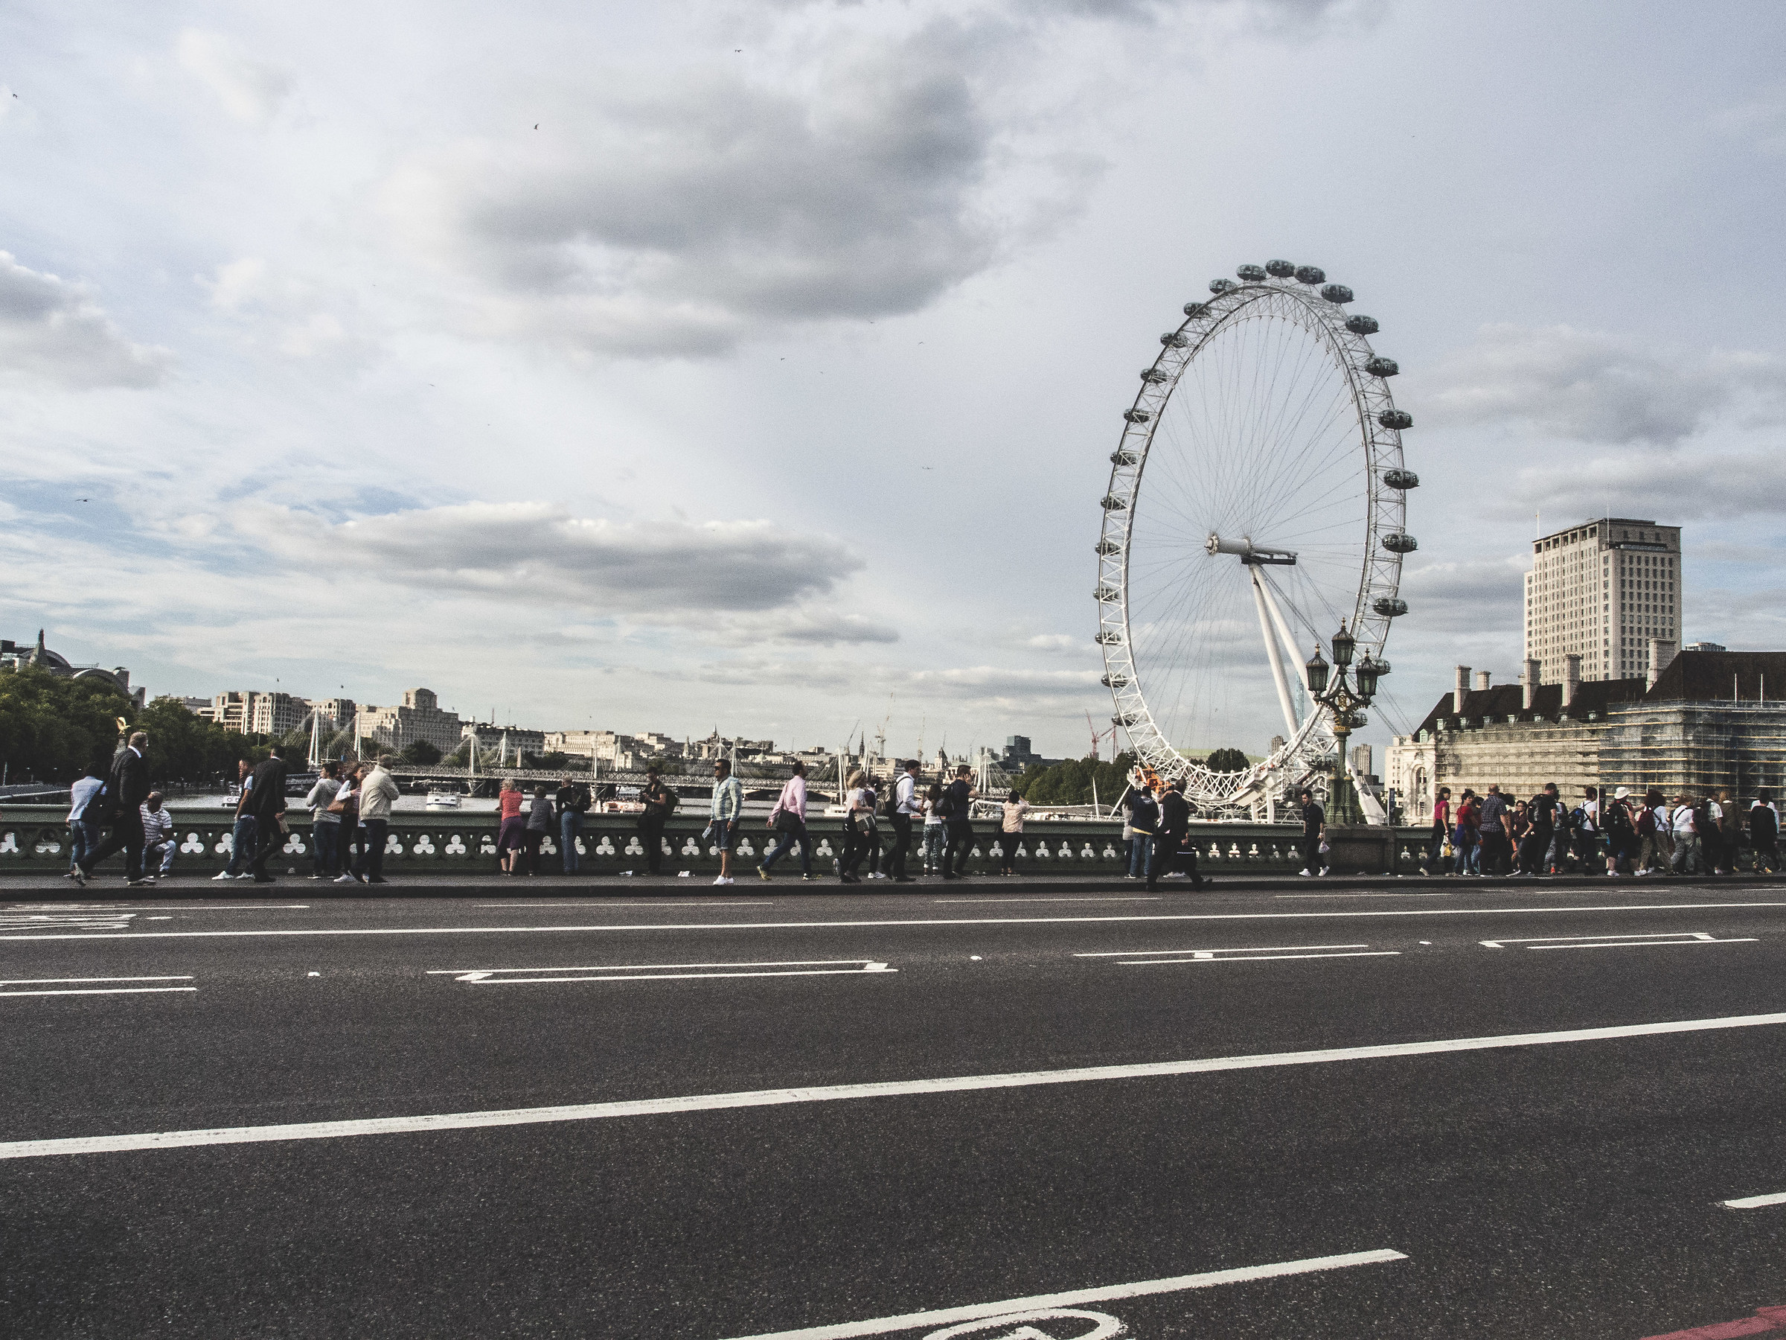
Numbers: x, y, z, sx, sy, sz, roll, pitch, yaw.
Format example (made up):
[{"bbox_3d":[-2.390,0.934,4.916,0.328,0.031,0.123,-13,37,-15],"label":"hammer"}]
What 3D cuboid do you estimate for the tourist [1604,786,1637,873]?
[{"bbox_3d":[14.103,3.130,28.000,0.500,1.717,0.520,4,-5,-32],"label":"tourist"}]

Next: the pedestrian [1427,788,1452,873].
[{"bbox_3d":[10.408,3.078,27.526,0.600,1.685,0.450,3,-5,-22],"label":"pedestrian"}]

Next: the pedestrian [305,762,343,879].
[{"bbox_3d":[-7.970,2.107,20.200,0.450,1.620,0.500,-1,-5,37],"label":"pedestrian"}]

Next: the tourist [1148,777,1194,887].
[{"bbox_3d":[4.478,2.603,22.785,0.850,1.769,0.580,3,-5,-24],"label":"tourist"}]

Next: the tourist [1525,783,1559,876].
[{"bbox_3d":[12.395,3.052,27.600,0.580,1.759,0.540,4,-5,-26],"label":"tourist"}]

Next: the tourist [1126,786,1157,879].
[{"bbox_3d":[4.337,2.853,25.300,0.570,1.625,0.420,1,-4,4],"label":"tourist"}]

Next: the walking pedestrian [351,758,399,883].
[{"bbox_3d":[-6.969,2.024,19.476,0.540,1.732,0.460,-2,-5,38],"label":"walking pedestrian"}]

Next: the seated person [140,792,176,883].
[{"bbox_3d":[-10.514,2.348,20.637,0.580,1.243,0.650,4,-5,-28],"label":"seated person"}]

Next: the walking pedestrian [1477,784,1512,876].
[{"bbox_3d":[11.406,3.037,27.400,0.500,1.733,0.530,4,-5,-24],"label":"walking pedestrian"}]

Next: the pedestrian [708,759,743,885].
[{"bbox_3d":[-2.306,2.095,19.900,0.420,1.750,0.540,3,-4,-23],"label":"pedestrian"}]

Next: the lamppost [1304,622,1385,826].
[{"bbox_3d":[8.905,1.032,28.500,1.750,4.050,0.800,3,-4,-23],"label":"lamppost"}]

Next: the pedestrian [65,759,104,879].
[{"bbox_3d":[-10.466,1.943,18.700,0.460,1.503,0.450,2,-4,0],"label":"pedestrian"}]

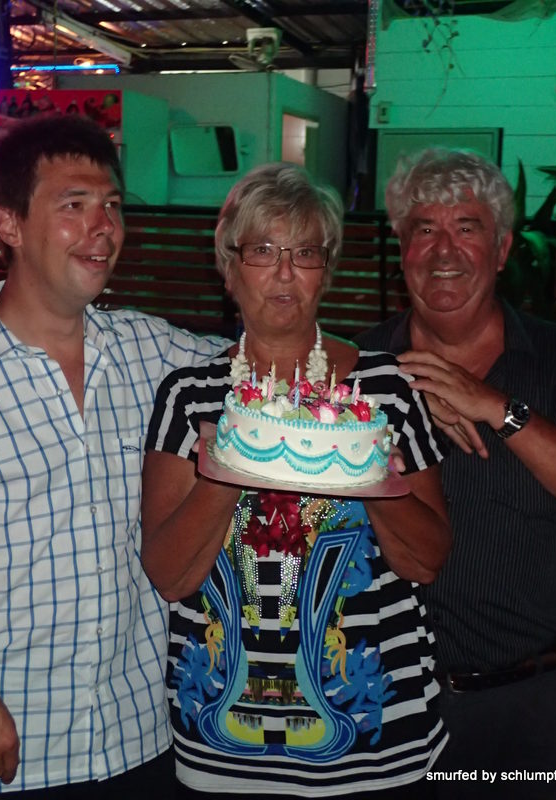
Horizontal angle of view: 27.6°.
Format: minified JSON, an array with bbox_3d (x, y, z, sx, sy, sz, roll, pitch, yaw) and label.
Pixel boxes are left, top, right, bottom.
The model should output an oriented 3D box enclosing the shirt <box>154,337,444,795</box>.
[{"bbox_3d":[0.024,0.250,1.770,0.465,0.660,0.290,3,11,12],"label":"shirt"}]

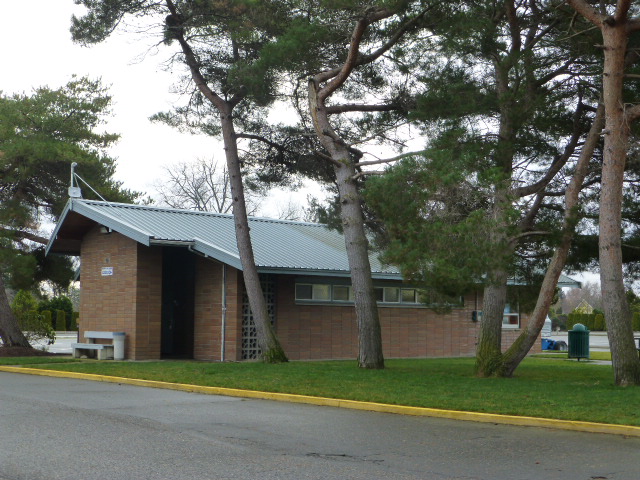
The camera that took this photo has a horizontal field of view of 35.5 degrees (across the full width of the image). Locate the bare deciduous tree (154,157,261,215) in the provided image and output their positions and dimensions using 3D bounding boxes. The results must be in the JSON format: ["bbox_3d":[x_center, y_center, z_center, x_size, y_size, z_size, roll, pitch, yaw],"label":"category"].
[{"bbox_3d":[-8.493,0.398,74.452,8.550,13.390,8.550,0,-5,0],"label":"bare deciduous tree"}]

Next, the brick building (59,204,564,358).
[{"bbox_3d":[-0.234,1.587,33.518,17.920,4.420,9.190,5,-6,-42],"label":"brick building"}]

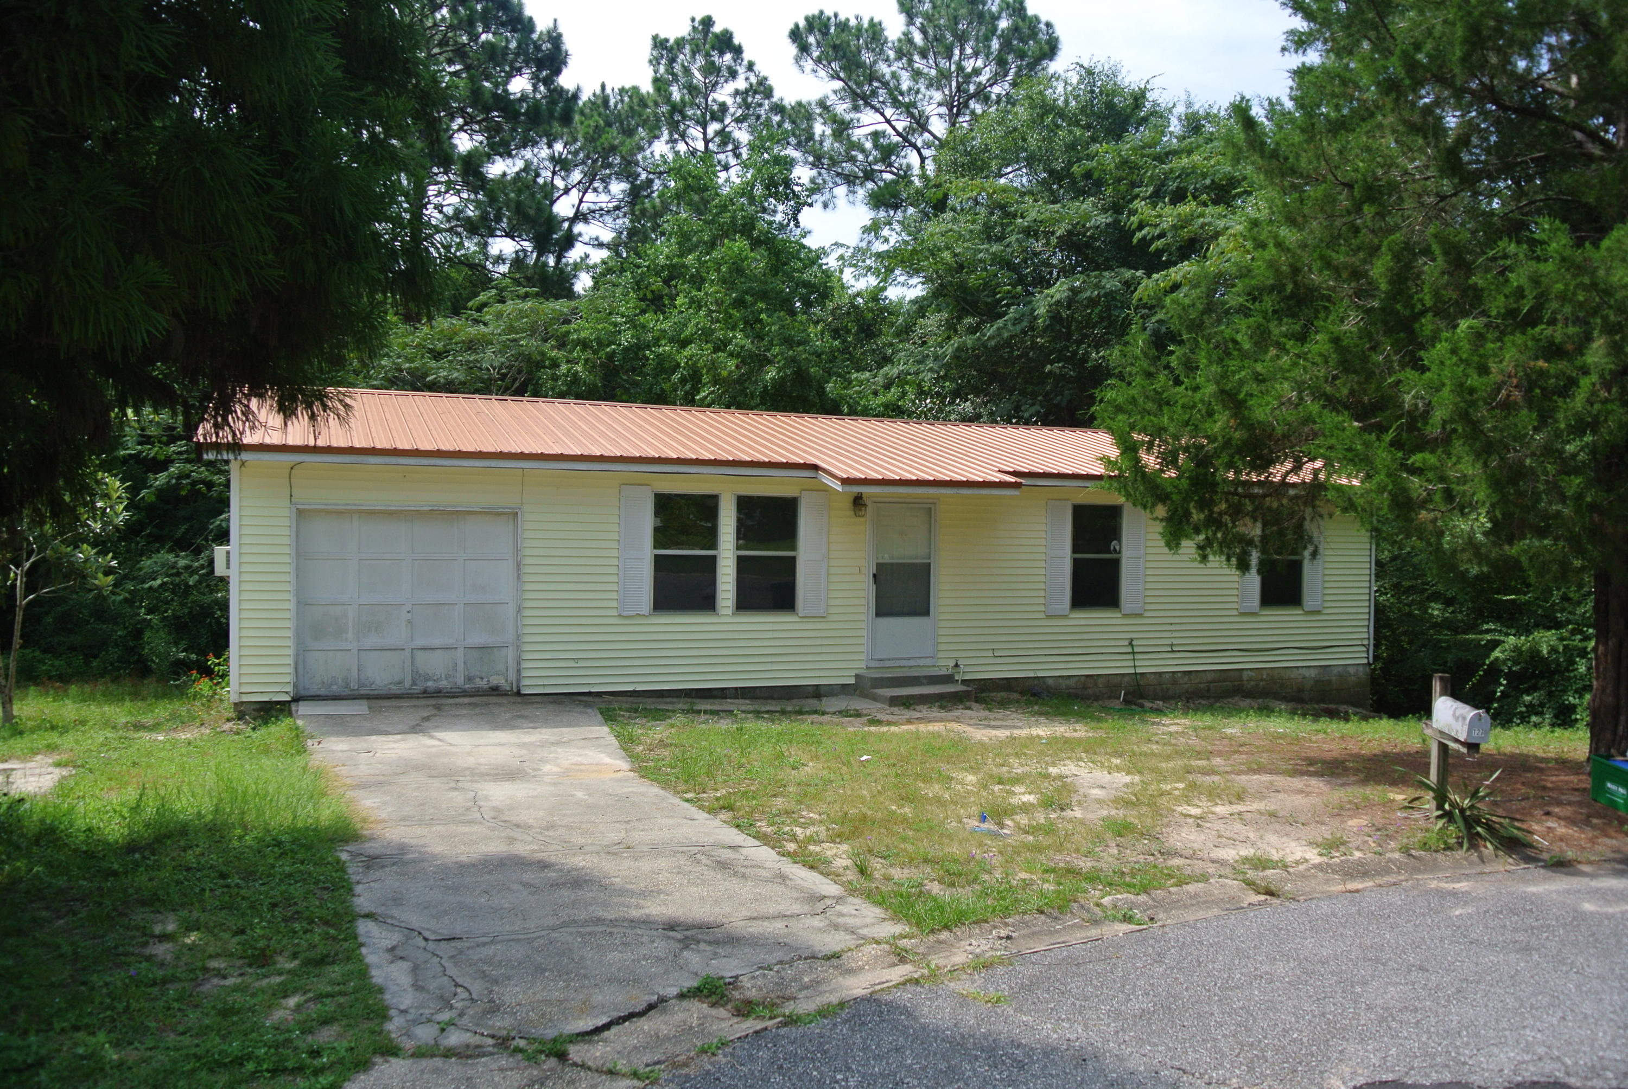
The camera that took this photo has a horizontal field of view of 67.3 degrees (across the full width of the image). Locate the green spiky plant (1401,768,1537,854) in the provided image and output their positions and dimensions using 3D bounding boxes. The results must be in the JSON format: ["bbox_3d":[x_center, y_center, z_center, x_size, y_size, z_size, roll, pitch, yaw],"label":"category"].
[{"bbox_3d":[4.760,1.845,8.880,1.020,0.470,0.950,0,0,28],"label":"green spiky plant"}]

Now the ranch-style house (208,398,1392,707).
[{"bbox_3d":[-0.019,0.144,19.049,16.900,4.450,8.400,1,0,-23],"label":"ranch-style house"}]

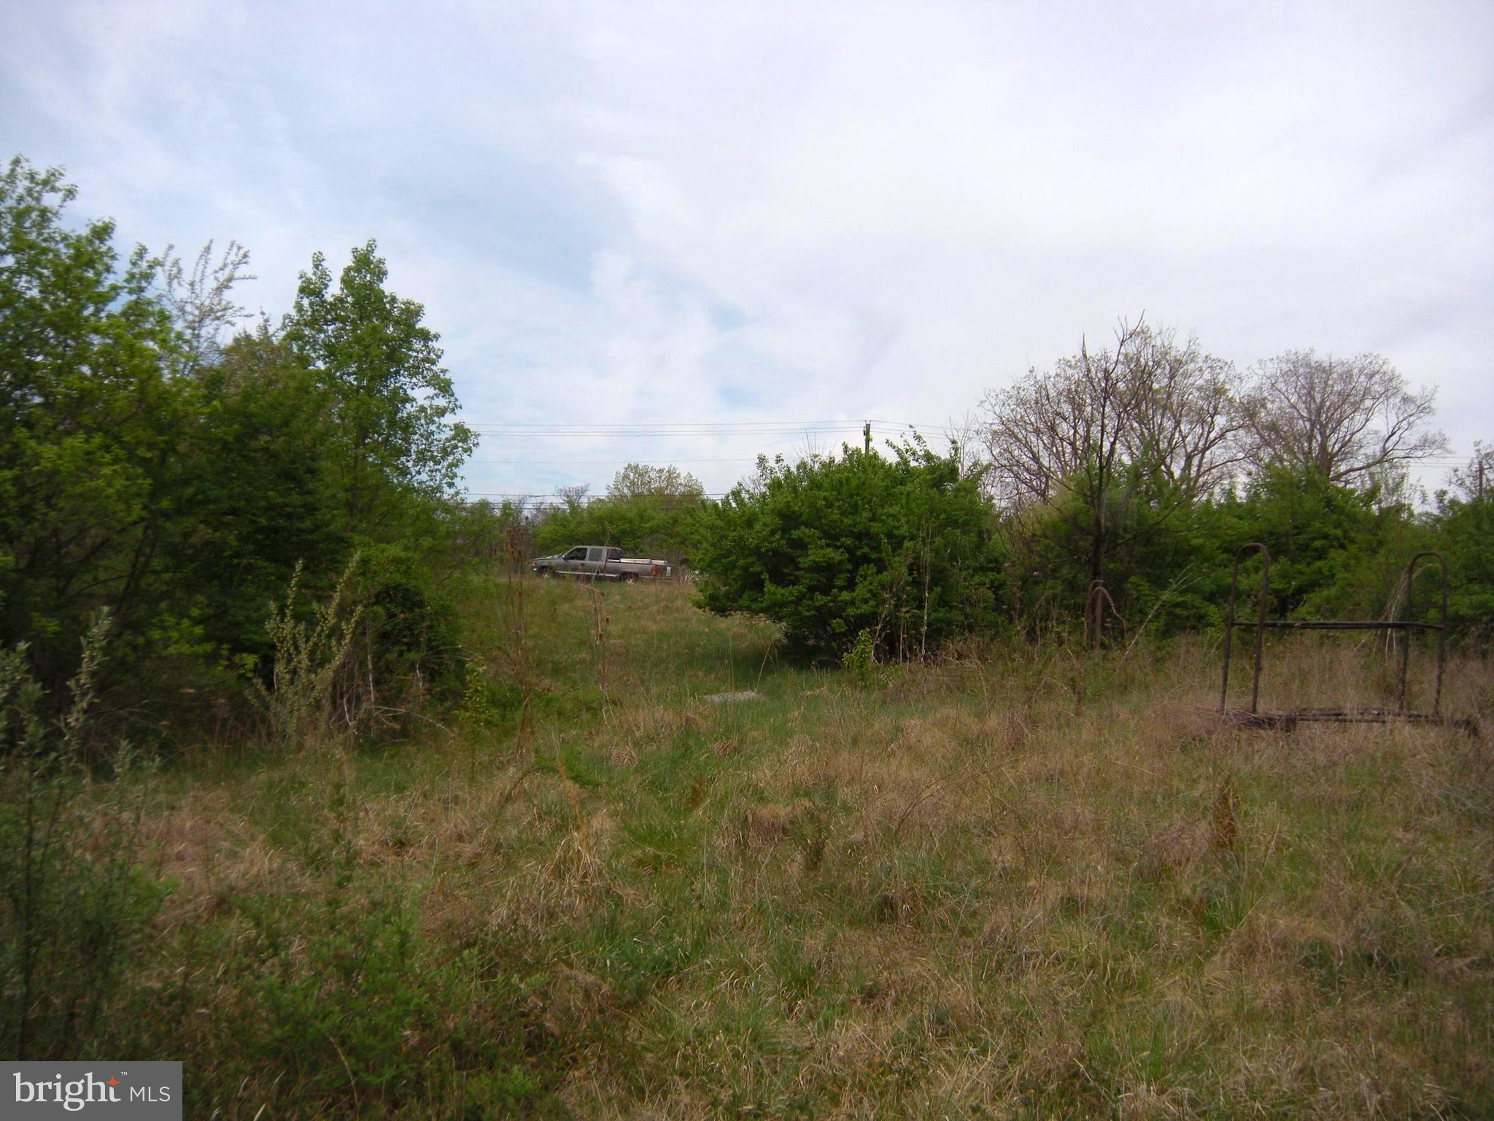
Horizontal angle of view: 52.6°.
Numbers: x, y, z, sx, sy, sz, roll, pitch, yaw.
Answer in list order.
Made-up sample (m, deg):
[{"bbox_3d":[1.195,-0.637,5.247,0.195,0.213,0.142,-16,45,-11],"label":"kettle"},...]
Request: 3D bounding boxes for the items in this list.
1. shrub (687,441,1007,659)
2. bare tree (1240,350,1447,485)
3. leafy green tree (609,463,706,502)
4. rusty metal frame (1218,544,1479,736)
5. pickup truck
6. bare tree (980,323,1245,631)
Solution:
[{"bbox_3d":[1.607,-0.173,23.500,4.866,3.341,4.300,0,0,0],"label":"shrub"},{"bbox_3d":[27.666,-4.002,70.000,9.628,11.521,9.628,0,0,0],"label":"bare tree"},{"bbox_3d":[-6.328,-2.637,105.000,6.734,8.275,6.734,0,0,0],"label":"leafy green tree"},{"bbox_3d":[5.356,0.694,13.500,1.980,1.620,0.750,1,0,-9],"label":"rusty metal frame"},{"bbox_3d":[-6.088,0.296,63.800,5.550,1.800,1.950,4,1,15],"label":"pickup truck"},{"bbox_3d":[6.429,-1.382,26.500,4.443,5.774,4.200,0,0,0],"label":"bare tree"}]

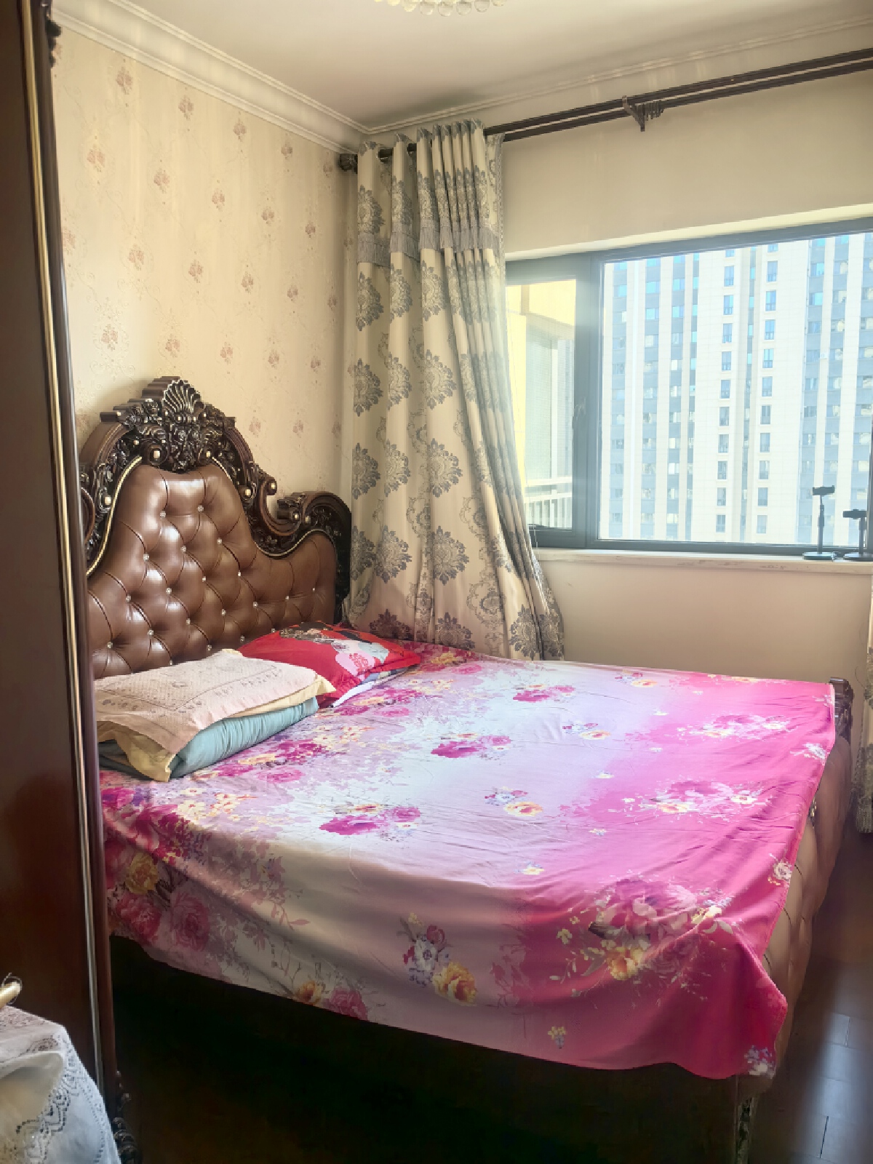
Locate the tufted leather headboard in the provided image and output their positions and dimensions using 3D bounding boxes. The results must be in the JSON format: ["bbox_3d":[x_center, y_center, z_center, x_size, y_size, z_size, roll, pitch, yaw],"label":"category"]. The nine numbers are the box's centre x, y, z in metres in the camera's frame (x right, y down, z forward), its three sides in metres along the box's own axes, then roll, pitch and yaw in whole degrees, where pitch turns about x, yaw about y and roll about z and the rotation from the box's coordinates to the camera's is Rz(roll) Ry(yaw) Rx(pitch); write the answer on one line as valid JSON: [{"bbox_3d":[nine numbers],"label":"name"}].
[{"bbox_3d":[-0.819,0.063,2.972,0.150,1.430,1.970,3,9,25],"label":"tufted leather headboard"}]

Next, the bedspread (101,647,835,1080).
[{"bbox_3d":[0.084,0.555,2.617,1.900,0.320,1.880,3,9,25],"label":"bedspread"}]

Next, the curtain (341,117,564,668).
[{"bbox_3d":[0.070,-0.487,3.725,0.970,2.520,0.220,4,9,30],"label":"curtain"}]

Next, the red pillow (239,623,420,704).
[{"bbox_3d":[-0.387,0.253,3.019,0.450,0.170,0.690,3,9,25],"label":"red pillow"}]

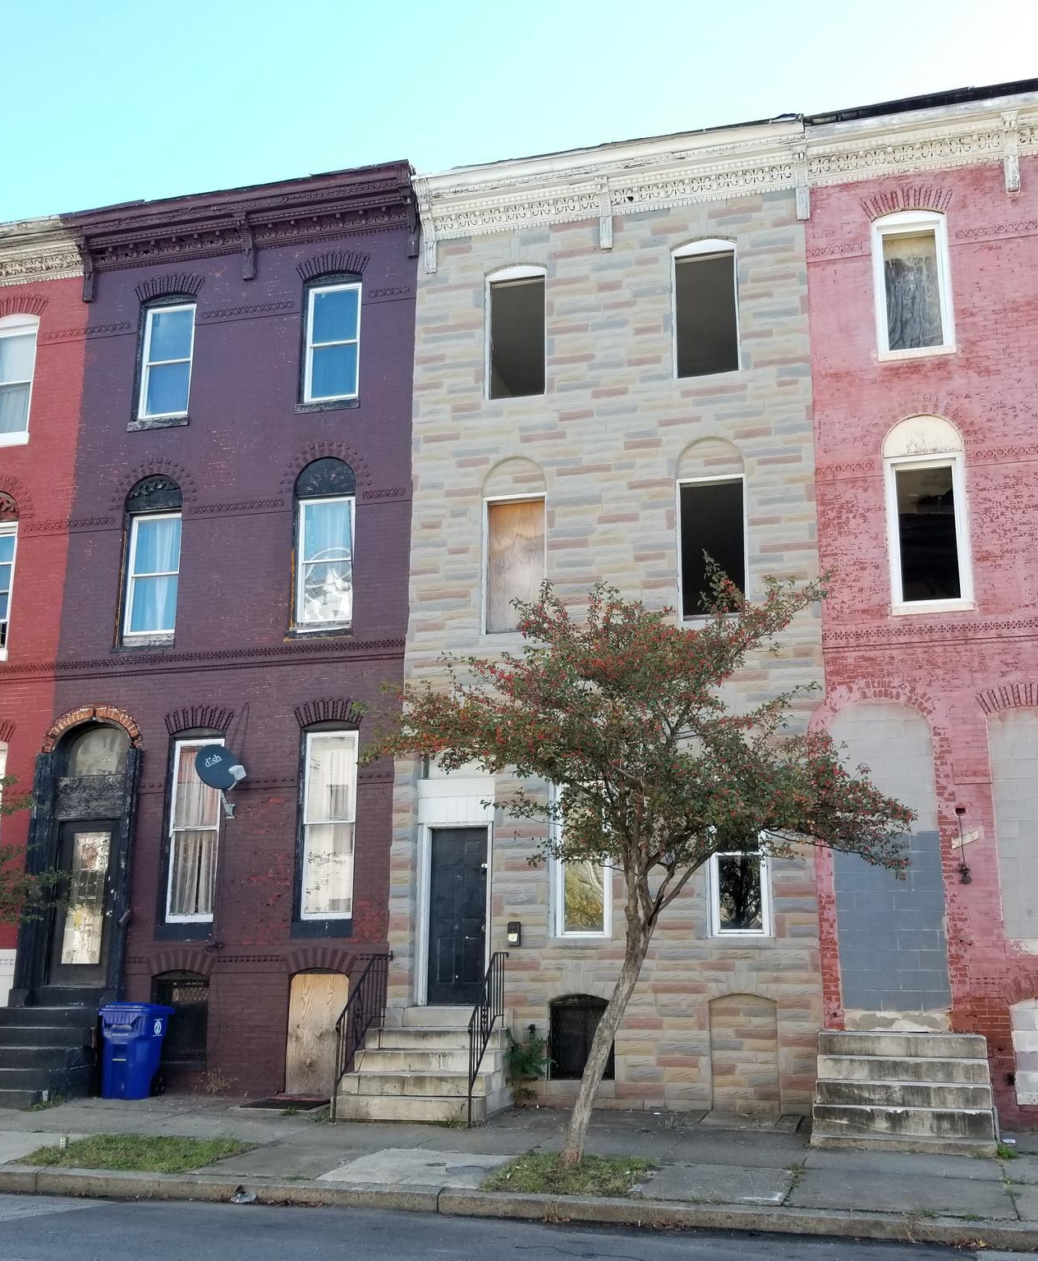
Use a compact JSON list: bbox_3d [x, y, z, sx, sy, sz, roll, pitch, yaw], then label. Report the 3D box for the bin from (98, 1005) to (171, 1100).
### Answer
[{"bbox_3d":[-4.420,4.880,14.650,0.616,1.011,0.718,-4,-14,14],"label":"bin"}]

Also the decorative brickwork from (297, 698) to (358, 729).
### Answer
[{"bbox_3d":[-2.326,1.020,15.579,0.904,0.350,0.100,-4,-14,14],"label":"decorative brickwork"}]

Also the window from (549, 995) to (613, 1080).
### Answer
[{"bbox_3d":[0.698,4.434,13.783,0.703,0.894,0.140,-3,-13,13],"label":"window"}]

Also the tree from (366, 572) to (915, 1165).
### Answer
[{"bbox_3d":[0.955,2.019,11.296,5.000,5.193,4.300,-3,-13,14],"label":"tree"}]

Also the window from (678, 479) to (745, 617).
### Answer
[{"bbox_3d":[2.290,-0.991,14.915,0.762,1.690,0.150,-4,-14,14],"label":"window"}]

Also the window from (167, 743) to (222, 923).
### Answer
[{"bbox_3d":[-3.924,2.430,15.404,0.638,2.180,0.120,-3,-13,13],"label":"window"}]

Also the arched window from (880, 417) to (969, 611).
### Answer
[{"bbox_3d":[4.590,-1.341,14.224,0.847,2.321,0.160,-3,-13,14],"label":"arched window"}]

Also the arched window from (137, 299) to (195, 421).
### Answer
[{"bbox_3d":[-4.894,-3.774,17.548,0.823,1.958,0.160,-4,-14,14],"label":"arched window"}]

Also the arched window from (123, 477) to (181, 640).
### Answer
[{"bbox_3d":[-4.723,-0.949,16.341,0.758,2.192,0.140,-3,-13,13],"label":"arched window"}]

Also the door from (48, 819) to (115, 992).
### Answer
[{"bbox_3d":[-5.534,3.453,16.048,0.869,2.072,0.081,-4,-14,14],"label":"door"}]

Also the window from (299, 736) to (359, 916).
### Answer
[{"bbox_3d":[-2.261,2.321,15.151,0.661,2.249,0.140,-3,-13,14],"label":"window"}]

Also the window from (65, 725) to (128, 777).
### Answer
[{"bbox_3d":[-5.296,1.527,15.975,0.874,0.669,0.100,-3,-13,13],"label":"window"}]

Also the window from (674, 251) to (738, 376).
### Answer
[{"bbox_3d":[2.324,-3.921,15.637,0.747,1.639,0.150,-4,-14,14],"label":"window"}]

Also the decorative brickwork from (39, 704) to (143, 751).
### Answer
[{"bbox_3d":[-5.426,1.227,16.079,1.400,0.576,0.170,-3,-13,14],"label":"decorative brickwork"}]

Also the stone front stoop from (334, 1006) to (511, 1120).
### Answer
[{"bbox_3d":[-0.958,4.628,13.587,1.610,1.040,1.430,-4,-14,14],"label":"stone front stoop"}]

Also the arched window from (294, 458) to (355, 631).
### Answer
[{"bbox_3d":[-2.467,-1.083,16.054,0.819,2.294,0.172,-4,-14,14],"label":"arched window"}]

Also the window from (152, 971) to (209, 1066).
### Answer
[{"bbox_3d":[-4.057,4.662,15.164,0.768,1.102,0.152,-4,-14,14],"label":"window"}]

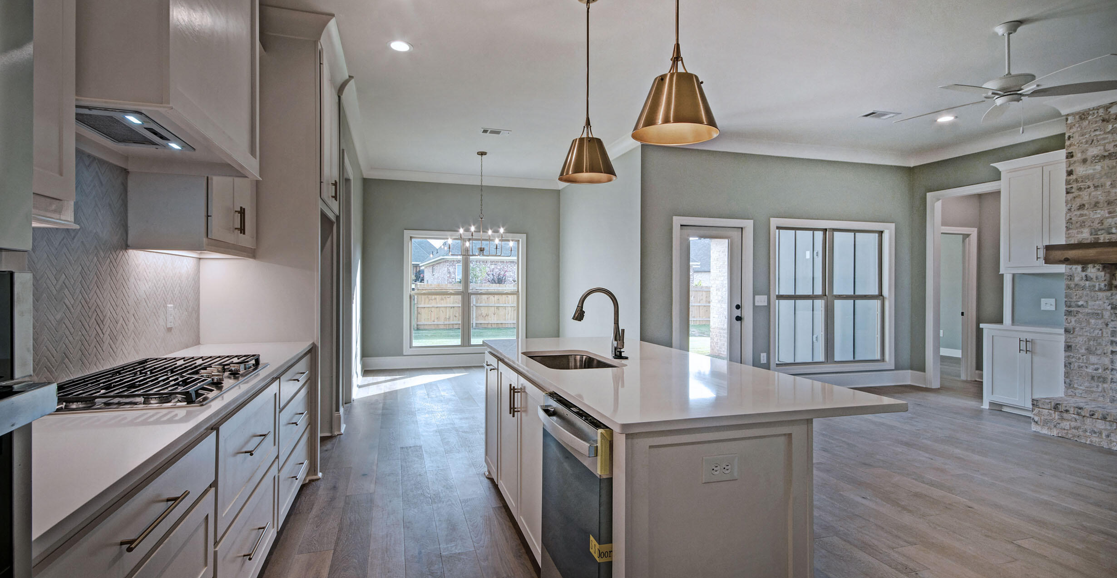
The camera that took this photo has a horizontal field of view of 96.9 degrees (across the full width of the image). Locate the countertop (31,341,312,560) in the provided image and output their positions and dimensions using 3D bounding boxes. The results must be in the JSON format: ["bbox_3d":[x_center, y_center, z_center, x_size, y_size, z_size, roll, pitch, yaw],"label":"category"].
[{"bbox_3d":[-1.566,0.396,1.950,0.695,0.036,2.790,0,1,-18],"label":"countertop"}]

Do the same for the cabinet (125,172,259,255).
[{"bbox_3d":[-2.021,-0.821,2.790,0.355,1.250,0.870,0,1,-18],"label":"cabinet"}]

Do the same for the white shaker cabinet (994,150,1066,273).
[{"bbox_3d":[4.905,-0.741,4.962,0.360,1.158,0.720,0,1,-18],"label":"white shaker cabinet"}]

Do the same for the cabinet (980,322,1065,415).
[{"bbox_3d":[4.846,0.820,5.010,0.450,0.890,0.720,0,1,-18],"label":"cabinet"}]

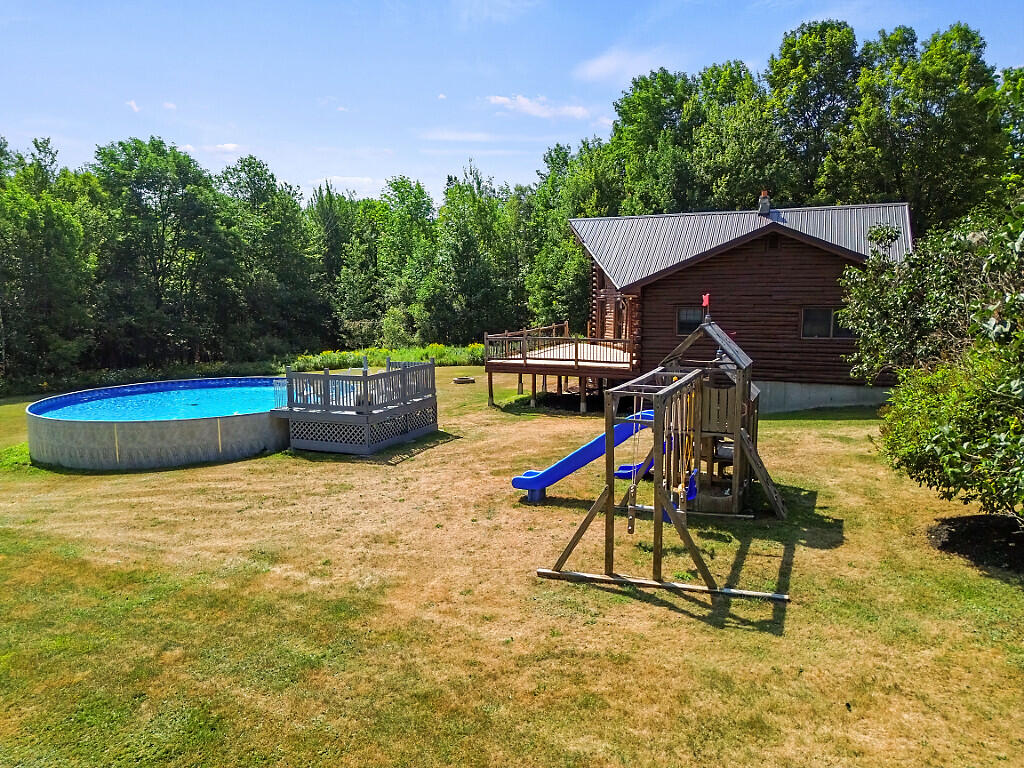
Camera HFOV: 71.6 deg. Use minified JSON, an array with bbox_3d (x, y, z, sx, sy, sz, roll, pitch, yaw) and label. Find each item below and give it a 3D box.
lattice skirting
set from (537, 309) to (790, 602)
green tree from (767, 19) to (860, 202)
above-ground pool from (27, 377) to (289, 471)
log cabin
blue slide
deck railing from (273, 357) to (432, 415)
[{"bbox_3d":[-4.093,1.160,20.111,2.414,0.900,3.416,3,8,24],"label":"lattice skirting"},{"bbox_3d":[3.409,0.593,12.849,3.400,3.600,7.750,3,8,24],"label":"set"},{"bbox_3d":[17.077,-11.197,41.254,6.200,18.957,6.200,3,8,24],"label":"green tree"},{"bbox_3d":[-9.687,0.952,22.229,8.900,1.180,8.900,-1,8,0],"label":"above-ground pool"},{"bbox_3d":[7.490,-3.228,27.054,14.300,7.500,11.000,3,8,24],"label":"log cabin"},{"bbox_3d":[1.476,1.418,14.253,3.100,2.050,0.580,3,8,24],"label":"blue slide"},{"bbox_3d":[-4.150,-0.019,19.975,2.514,1.184,3.416,3,8,24],"label":"deck railing"}]

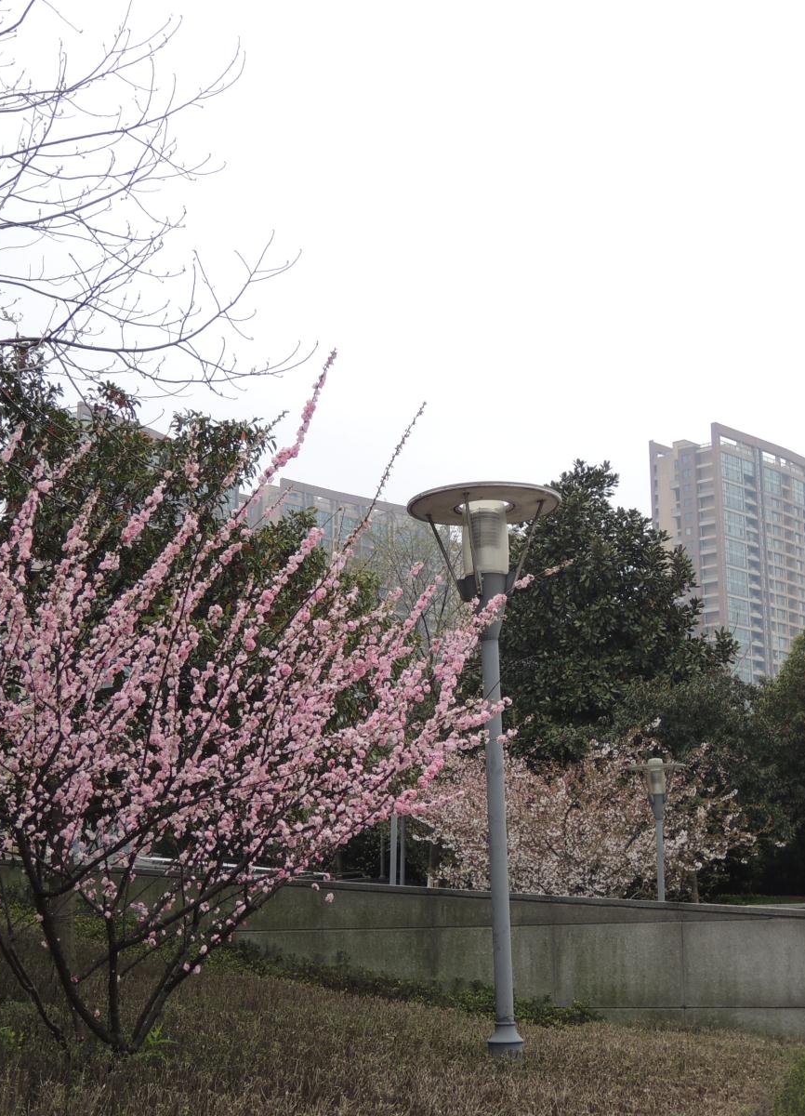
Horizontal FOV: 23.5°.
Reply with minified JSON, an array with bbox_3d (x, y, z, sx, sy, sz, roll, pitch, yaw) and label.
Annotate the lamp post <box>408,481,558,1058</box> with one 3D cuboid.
[{"bbox_3d":[0.514,1.189,10.800,0.889,3.103,0.889,-2,-11,0],"label":"lamp post"}]

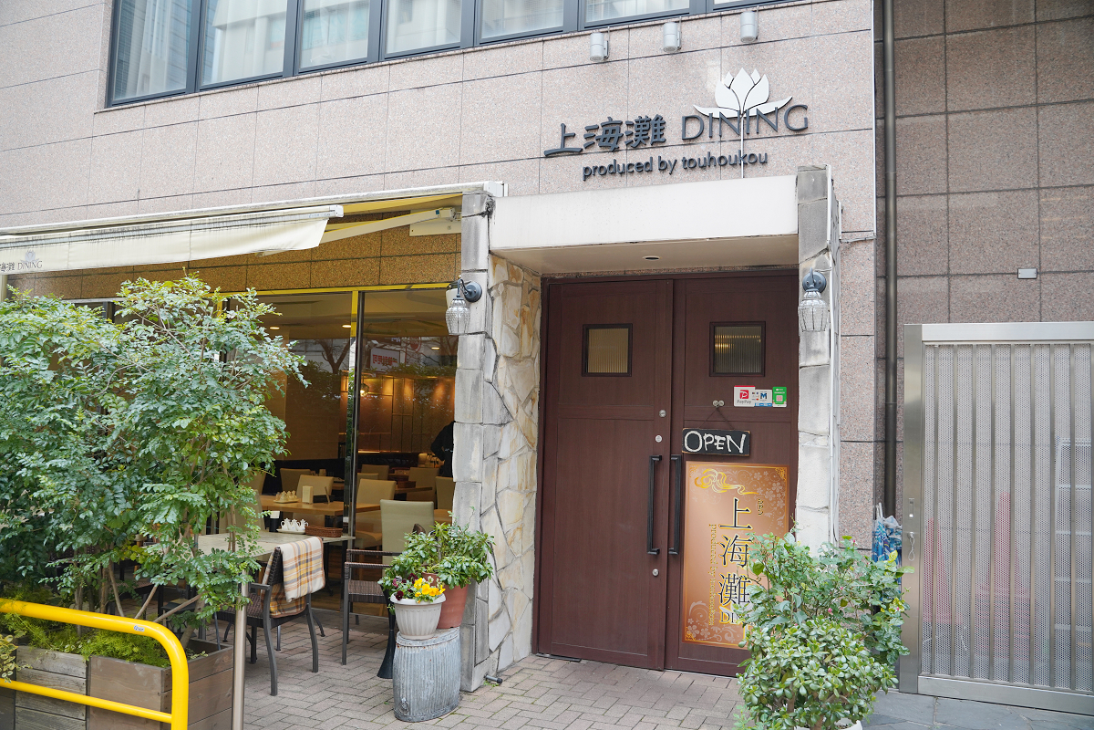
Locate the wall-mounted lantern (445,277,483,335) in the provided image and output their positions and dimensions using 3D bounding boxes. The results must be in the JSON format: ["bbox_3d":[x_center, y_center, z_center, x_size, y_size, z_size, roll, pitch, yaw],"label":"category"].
[{"bbox_3d":[-0.471,-0.322,4.791,0.135,0.313,0.240,0,-4,23],"label":"wall-mounted lantern"}]

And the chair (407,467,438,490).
[{"bbox_3d":[-1.601,1.707,10.314,0.450,0.890,0.560,1,-4,13],"label":"chair"}]

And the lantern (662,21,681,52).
[{"bbox_3d":[0.789,-2.033,5.350,0.085,0.160,0.140,0,-4,23],"label":"lantern"}]

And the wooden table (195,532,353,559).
[{"bbox_3d":[-1.866,1.439,5.146,0.780,0.720,1.240,0,-4,23],"label":"wooden table"}]

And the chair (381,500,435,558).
[{"bbox_3d":[-1.001,1.484,6.658,0.460,0.880,0.560,1,-4,13],"label":"chair"}]

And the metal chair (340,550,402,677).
[{"bbox_3d":[-0.987,1.440,5.457,0.570,0.810,0.550,2,-4,-4],"label":"metal chair"}]

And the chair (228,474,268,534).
[{"bbox_3d":[-2.567,1.504,7.437,0.450,0.880,0.550,0,-4,23],"label":"chair"}]

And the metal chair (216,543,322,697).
[{"bbox_3d":[-1.602,1.391,4.859,0.540,0.790,0.520,1,-4,14],"label":"metal chair"}]

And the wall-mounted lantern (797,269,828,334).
[{"bbox_3d":[1.275,-0.312,4.088,0.150,0.320,0.220,0,-4,23],"label":"wall-mounted lantern"}]

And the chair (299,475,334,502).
[{"bbox_3d":[-2.448,1.552,8.344,0.450,0.890,0.560,0,-4,23],"label":"chair"}]

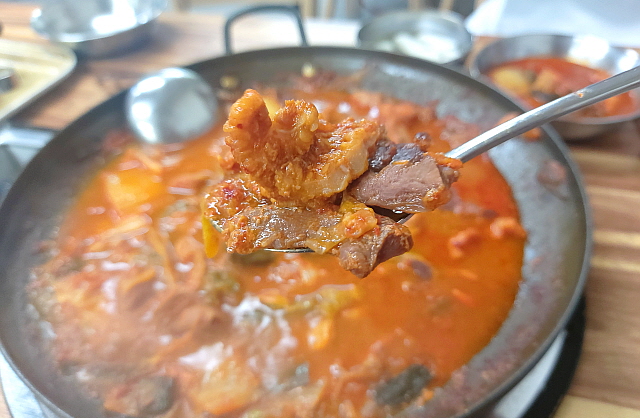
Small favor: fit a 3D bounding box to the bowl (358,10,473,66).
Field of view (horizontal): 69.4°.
[{"bbox_3d":[0.092,-0.151,0.462,0.107,0.047,0.107,-2,45,2],"label":"bowl"}]

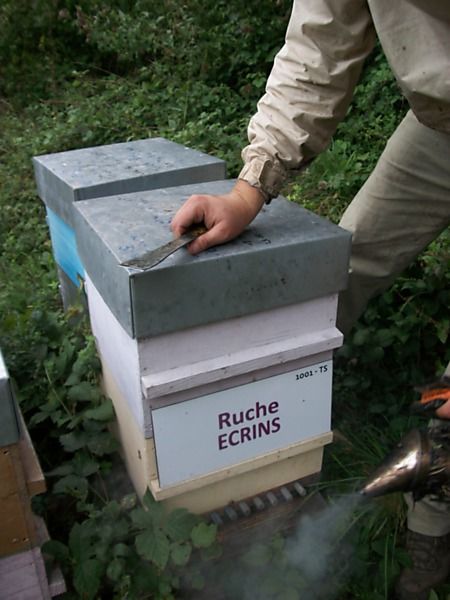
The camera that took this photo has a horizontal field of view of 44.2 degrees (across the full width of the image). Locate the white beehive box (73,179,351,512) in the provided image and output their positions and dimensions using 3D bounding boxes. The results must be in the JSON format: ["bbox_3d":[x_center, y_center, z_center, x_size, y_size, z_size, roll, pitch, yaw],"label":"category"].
[{"bbox_3d":[-0.039,0.084,1.133,0.386,0.528,0.399,-12,30,-22],"label":"white beehive box"}]

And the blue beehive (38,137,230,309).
[{"bbox_3d":[-0.242,-0.130,1.552,0.384,0.518,0.392,-17,30,-25],"label":"blue beehive"}]

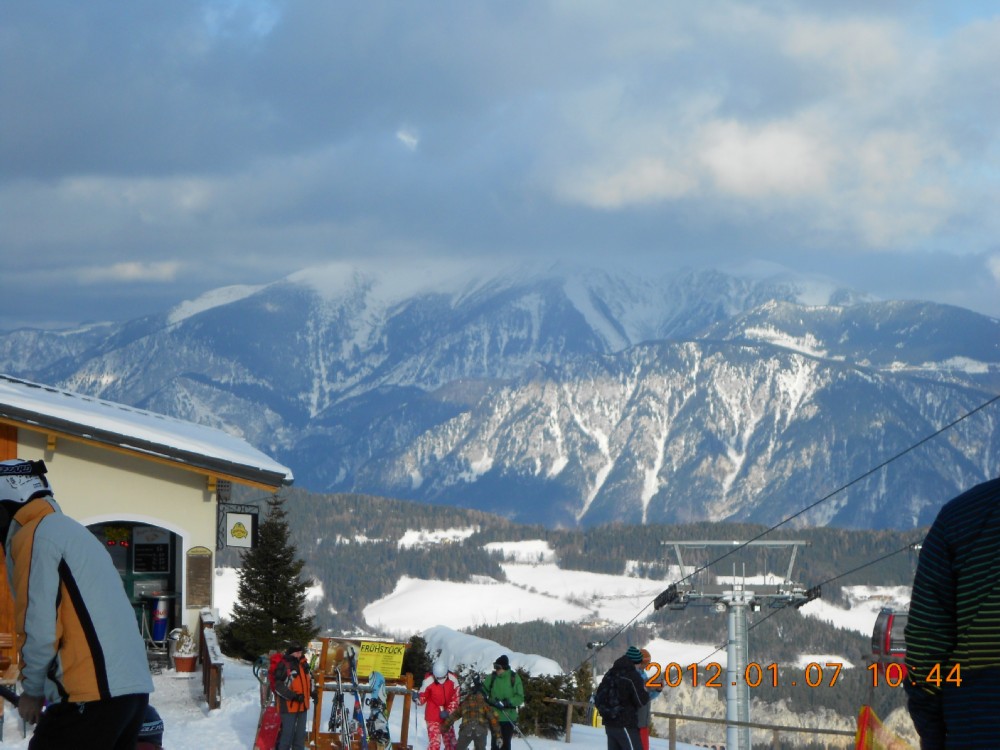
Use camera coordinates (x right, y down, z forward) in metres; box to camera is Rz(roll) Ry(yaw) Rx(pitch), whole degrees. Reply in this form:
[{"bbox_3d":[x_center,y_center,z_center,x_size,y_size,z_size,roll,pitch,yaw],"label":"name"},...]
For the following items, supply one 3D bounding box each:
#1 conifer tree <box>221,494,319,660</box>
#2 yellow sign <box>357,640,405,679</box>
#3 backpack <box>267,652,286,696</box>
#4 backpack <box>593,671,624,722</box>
[{"bbox_3d":[-3.909,3.451,48.500,1.660,2.880,1.660,0,-1,0],"label":"conifer tree"},{"bbox_3d":[-1.559,3.747,37.600,0.600,0.430,0.020,7,-1,9],"label":"yellow sign"},{"bbox_3d":[-2.922,3.969,37.900,0.230,0.520,0.300,0,-1,30],"label":"backpack"},{"bbox_3d":[1.288,3.788,33.800,0.230,0.550,0.330,13,-6,-43],"label":"backpack"}]

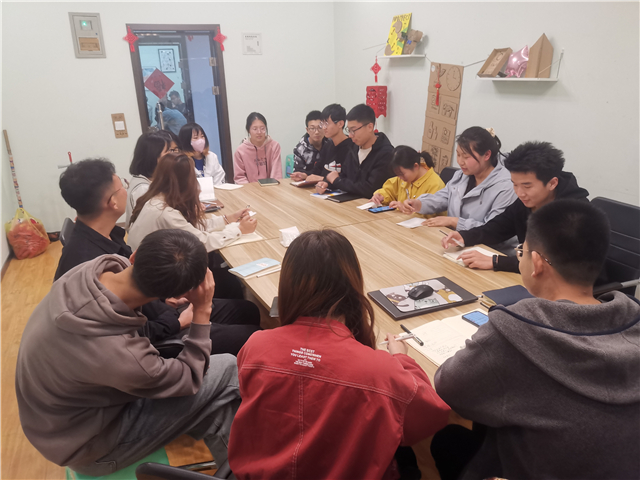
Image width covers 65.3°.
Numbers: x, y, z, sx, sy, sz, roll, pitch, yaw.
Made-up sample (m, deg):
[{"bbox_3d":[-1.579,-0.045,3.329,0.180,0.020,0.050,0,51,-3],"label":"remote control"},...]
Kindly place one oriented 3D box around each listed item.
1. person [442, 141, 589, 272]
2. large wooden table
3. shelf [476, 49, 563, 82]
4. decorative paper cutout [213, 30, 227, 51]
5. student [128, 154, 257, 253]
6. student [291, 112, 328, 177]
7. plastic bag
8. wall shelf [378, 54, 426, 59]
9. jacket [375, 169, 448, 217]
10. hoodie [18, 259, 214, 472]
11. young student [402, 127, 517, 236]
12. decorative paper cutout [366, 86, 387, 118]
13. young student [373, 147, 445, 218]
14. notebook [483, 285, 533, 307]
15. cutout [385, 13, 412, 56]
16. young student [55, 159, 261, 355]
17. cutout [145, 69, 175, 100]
[{"bbox_3d":[1.030,0.173,2.406,0.830,1.300,0.580,-11,22,-23],"label":"person"},{"bbox_3d":[0.036,0.306,2.921,1.200,0.750,2.970,-10,20,-23],"label":"large wooden table"},{"bbox_3d":[1.330,-1.183,3.395,0.156,0.194,0.586,-10,21,-23],"label":"shelf"},{"bbox_3d":[-1.122,-2.252,5.605,0.160,0.235,0.020,-10,20,-23],"label":"decorative paper cutout"},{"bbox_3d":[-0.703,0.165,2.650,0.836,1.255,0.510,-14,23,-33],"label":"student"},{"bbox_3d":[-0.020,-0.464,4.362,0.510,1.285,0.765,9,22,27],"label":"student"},{"bbox_3d":[-2.775,-0.067,4.736,0.326,0.439,0.296,-15,23,-33],"label":"plastic bag"},{"bbox_3d":[0.738,-1.678,4.572,0.156,0.024,0.571,-10,21,-23],"label":"wall shelf"},{"bbox_3d":[0.631,-0.242,3.355,0.479,0.510,0.469,-14,23,-32],"label":"jacket"},{"bbox_3d":[-0.670,0.369,1.550,0.570,0.630,0.500,-16,23,-34],"label":"hoodie"},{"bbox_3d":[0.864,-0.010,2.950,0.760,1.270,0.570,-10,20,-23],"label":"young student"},{"bbox_3d":[0.547,-1.331,4.883,0.143,0.306,0.143,14,24,38],"label":"decorative paper cutout"},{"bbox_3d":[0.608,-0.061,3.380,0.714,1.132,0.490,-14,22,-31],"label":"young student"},{"bbox_3d":[0.743,0.238,1.889,0.178,0.026,0.224,-5,19,-9],"label":"notebook"},{"bbox_3d":[0.759,-1.954,4.760,0.020,0.380,0.300,3,15,-27],"label":"cutout"},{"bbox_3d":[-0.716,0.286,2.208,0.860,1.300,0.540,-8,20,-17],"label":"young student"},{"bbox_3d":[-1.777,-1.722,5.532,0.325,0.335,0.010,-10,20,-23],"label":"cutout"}]

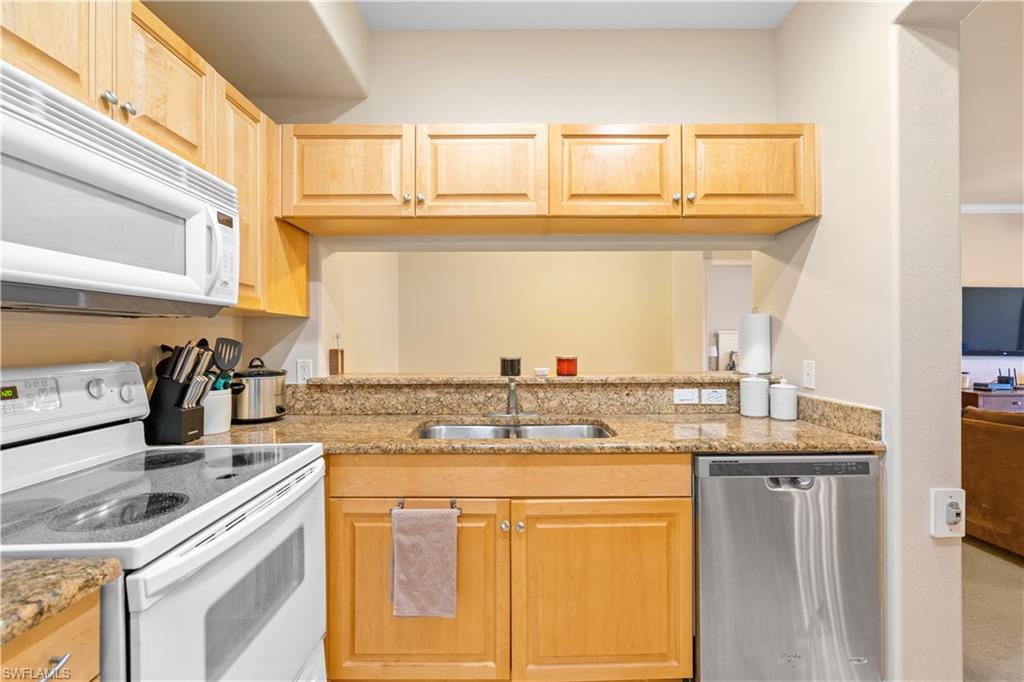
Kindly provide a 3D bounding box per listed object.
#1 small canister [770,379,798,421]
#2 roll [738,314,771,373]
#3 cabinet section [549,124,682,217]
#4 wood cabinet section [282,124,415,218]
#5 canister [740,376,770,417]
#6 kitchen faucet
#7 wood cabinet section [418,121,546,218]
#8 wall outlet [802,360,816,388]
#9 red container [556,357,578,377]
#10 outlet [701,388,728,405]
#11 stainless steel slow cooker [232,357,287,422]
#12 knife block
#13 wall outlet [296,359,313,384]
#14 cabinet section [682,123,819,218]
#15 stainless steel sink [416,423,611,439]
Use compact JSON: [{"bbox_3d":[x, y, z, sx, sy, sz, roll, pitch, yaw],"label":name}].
[{"bbox_3d":[1.188,0.253,1.987,0.104,0.173,0.104,0,0,0],"label":"small canister"},{"bbox_3d":[1.175,0.017,2.193,0.130,0.283,0.130,0,0,0],"label":"roll"},{"bbox_3d":[0.416,-0.684,1.985,0.537,0.375,0.315,0,0,0],"label":"cabinet section"},{"bbox_3d":[-0.656,-0.684,1.985,0.535,0.375,0.315,0,0,0],"label":"wood cabinet section"},{"bbox_3d":[1.096,0.248,2.054,0.117,0.183,0.117,0,0,0],"label":"canister"},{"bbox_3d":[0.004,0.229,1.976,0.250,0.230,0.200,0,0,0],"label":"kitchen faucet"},{"bbox_3d":[-0.121,-0.684,1.985,0.535,0.375,0.315,0,0,0],"label":"wood cabinet section"},{"bbox_3d":[1.237,0.141,1.891,0.009,0.114,0.072,0,0,0],"label":"wall outlet"},{"bbox_3d":[0.264,0.120,2.161,0.094,0.090,0.094,0,0,0],"label":"red container"},{"bbox_3d":[0.933,0.258,2.101,0.115,0.070,0.009,0,0,0],"label":"outlet"},{"bbox_3d":[-1.095,0.205,1.950,0.245,0.265,0.310,0,0,10],"label":"stainless steel slow cooker"},{"bbox_3d":[-1.183,0.234,1.596,0.130,0.230,0.110,0,0,0],"label":"knife block"},{"bbox_3d":[-0.963,0.145,2.115,0.070,0.113,0.009,0,0,0],"label":"wall outlet"},{"bbox_3d":[0.960,-0.684,1.985,0.550,0.378,0.315,0,0,0],"label":"cabinet section"},{"bbox_3d":[0.013,0.445,1.777,0.735,0.190,0.375,0,0,0],"label":"stainless steel sink"}]

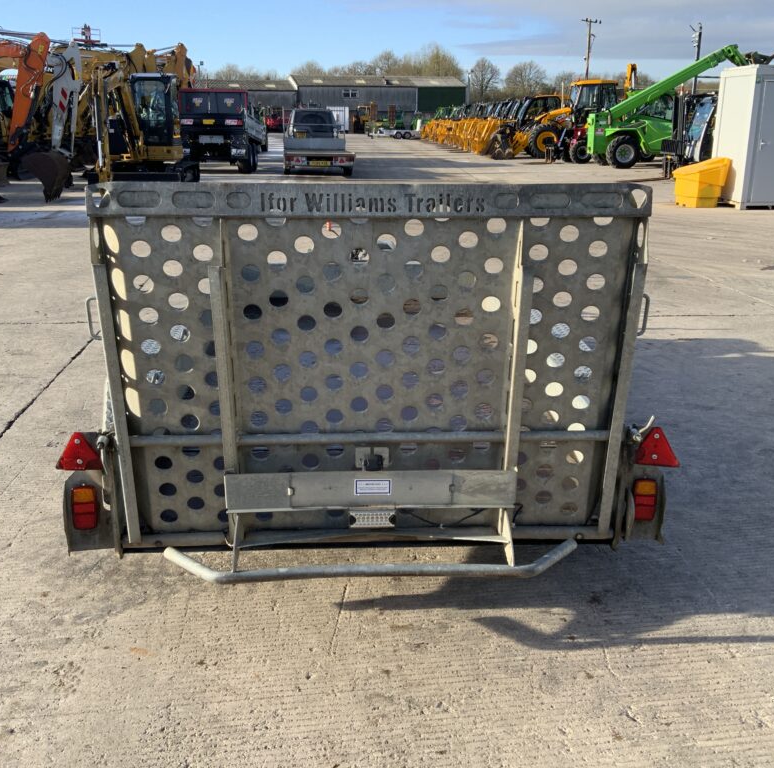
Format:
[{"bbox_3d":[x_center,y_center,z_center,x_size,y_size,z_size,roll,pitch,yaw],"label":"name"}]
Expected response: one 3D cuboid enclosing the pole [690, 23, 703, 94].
[{"bbox_3d":[18.870,-18.806,53.819,0.750,7.110,0.400,0,17,0],"label":"pole"}]

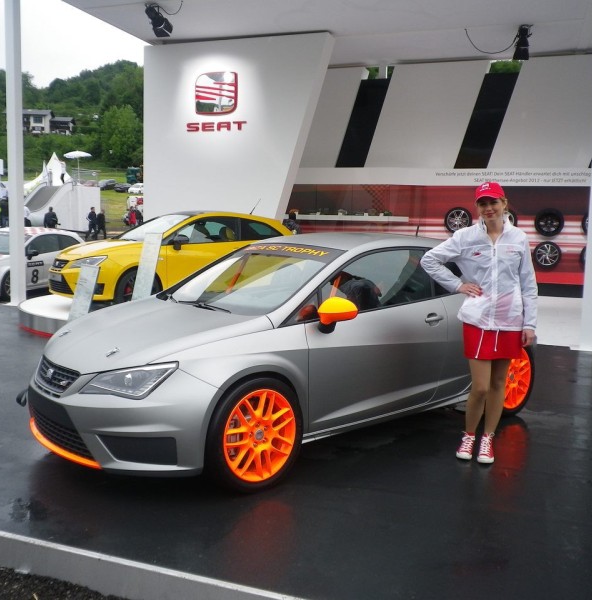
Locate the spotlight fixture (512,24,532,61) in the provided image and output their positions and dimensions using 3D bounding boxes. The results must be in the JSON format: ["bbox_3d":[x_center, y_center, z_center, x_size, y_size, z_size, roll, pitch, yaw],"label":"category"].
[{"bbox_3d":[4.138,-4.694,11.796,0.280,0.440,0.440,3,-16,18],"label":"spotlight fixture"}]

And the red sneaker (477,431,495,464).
[{"bbox_3d":[1.216,0.928,4.105,0.100,0.132,0.270,3,6,19],"label":"red sneaker"}]

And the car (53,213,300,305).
[{"bbox_3d":[-1.567,-0.640,9.802,4.029,1.440,1.750,-3,7,-36],"label":"car"}]

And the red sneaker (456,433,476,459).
[{"bbox_3d":[1.107,0.919,4.165,0.100,0.132,0.270,4,6,23],"label":"red sneaker"}]

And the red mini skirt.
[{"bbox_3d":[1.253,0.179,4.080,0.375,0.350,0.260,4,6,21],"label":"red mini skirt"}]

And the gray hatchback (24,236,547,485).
[{"bbox_3d":[0.172,0.197,4.785,4.029,1.400,1.760,-4,8,-40],"label":"gray hatchback"}]

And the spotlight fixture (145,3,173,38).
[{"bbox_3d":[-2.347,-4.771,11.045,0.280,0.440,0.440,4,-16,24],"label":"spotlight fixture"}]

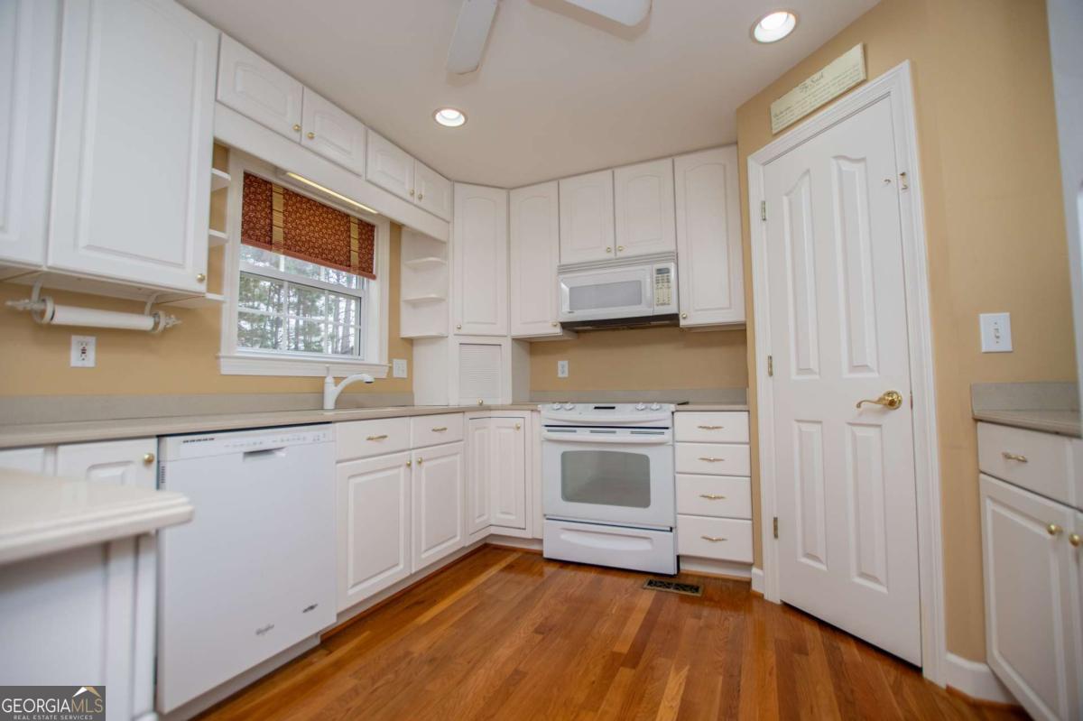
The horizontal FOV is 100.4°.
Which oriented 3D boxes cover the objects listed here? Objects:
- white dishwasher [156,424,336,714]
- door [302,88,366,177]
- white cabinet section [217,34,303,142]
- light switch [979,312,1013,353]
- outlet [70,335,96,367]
[{"bbox_3d":[-1.222,0.660,1.674,0.600,0.807,0.600,-3,-4,26],"label":"white dishwasher"},{"bbox_3d":[-1.047,-1.133,2.278,0.022,0.270,0.365,-3,-4,26],"label":"door"},{"bbox_3d":[-1.187,-1.135,1.917,0.024,0.282,0.348,-2,-4,26],"label":"white cabinet section"},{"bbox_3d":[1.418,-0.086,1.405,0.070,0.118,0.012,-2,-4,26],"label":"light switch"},{"bbox_3d":[-1.670,-0.033,1.648,0.010,0.111,0.067,-3,-4,26],"label":"outlet"}]

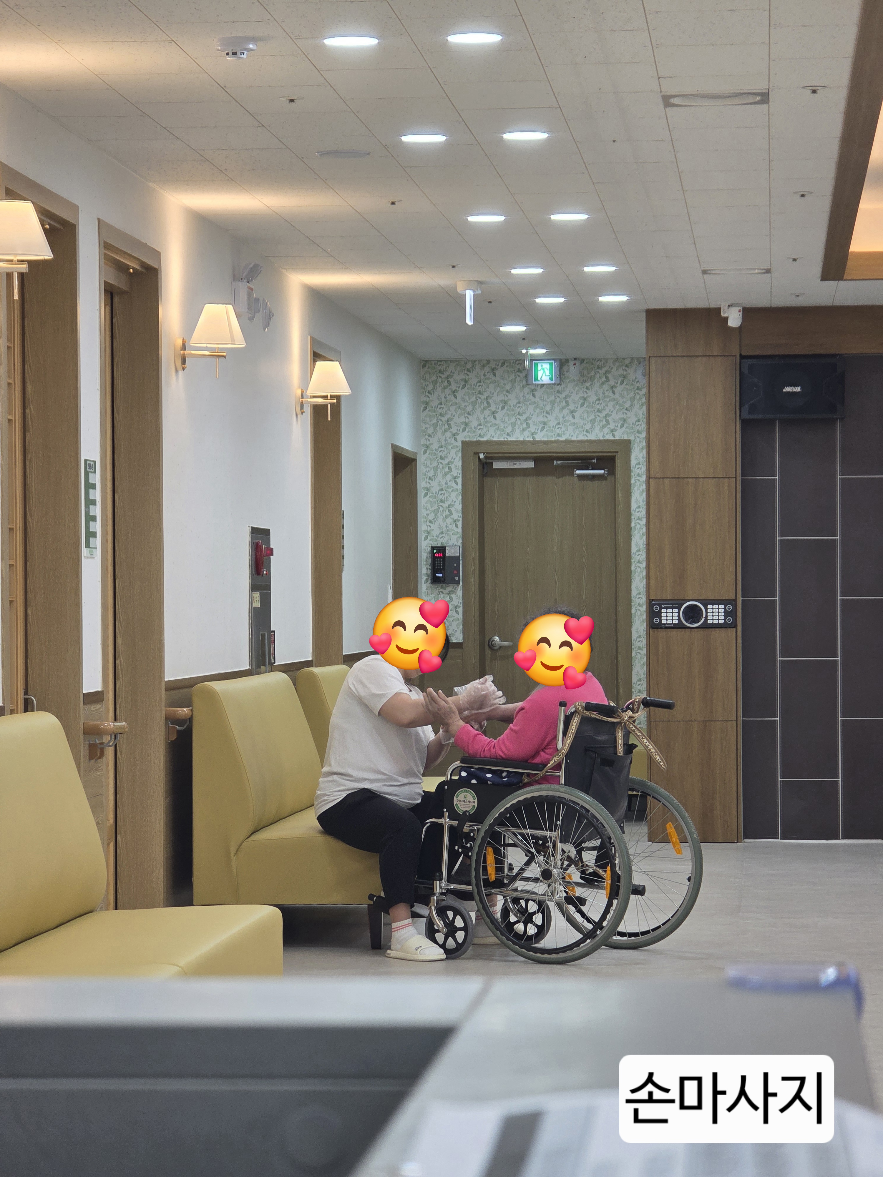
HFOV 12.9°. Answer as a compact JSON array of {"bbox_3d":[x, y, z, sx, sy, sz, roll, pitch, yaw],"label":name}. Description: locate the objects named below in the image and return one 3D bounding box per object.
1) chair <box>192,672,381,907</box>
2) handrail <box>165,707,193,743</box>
[{"bbox_3d":[-0.454,0.797,14.528,0.659,0.930,1.900,0,0,5],"label":"chair"},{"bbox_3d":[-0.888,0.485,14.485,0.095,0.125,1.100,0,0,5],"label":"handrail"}]

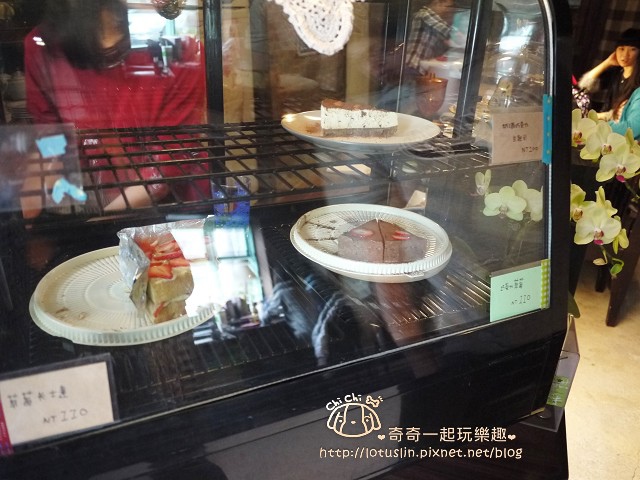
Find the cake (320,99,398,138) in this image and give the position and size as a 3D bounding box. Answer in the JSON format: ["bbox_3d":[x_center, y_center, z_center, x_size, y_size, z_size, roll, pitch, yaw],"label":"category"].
[{"bbox_3d":[0.059,-0.181,0.774,0.108,0.045,0.055,3,25,-1],"label":"cake"}]

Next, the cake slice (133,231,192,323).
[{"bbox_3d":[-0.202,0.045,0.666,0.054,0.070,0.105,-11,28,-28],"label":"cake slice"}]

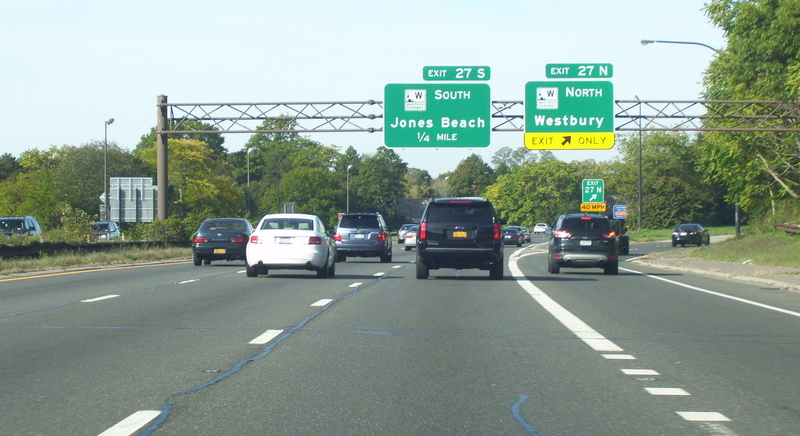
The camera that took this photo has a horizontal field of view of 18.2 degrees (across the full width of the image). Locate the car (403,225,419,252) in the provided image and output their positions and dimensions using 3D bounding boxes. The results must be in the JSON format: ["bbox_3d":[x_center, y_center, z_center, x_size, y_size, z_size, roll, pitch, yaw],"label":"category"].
[{"bbox_3d":[1.300,1.140,141.500,1.800,1.450,4.700,0,0,4],"label":"car"}]

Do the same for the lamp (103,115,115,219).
[{"bbox_3d":[-21.120,-2.622,182.000,0.700,9.200,0.400,0,0,0],"label":"lamp"}]

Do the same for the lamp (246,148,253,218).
[{"bbox_3d":[-14.350,-2.250,240.000,0.800,9.200,0.300,0,0,10],"label":"lamp"}]

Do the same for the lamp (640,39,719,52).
[{"bbox_3d":[13.355,-3.658,115.000,4.500,9.100,0.300,0,0,0],"label":"lamp"}]

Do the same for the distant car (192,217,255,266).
[{"bbox_3d":[-5.440,0.790,79.200,1.720,1.430,4.550,0,0,2],"label":"distant car"}]

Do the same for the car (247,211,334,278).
[{"bbox_3d":[-2.500,0.623,58.400,1.855,1.460,4.900,0,0,2],"label":"car"}]

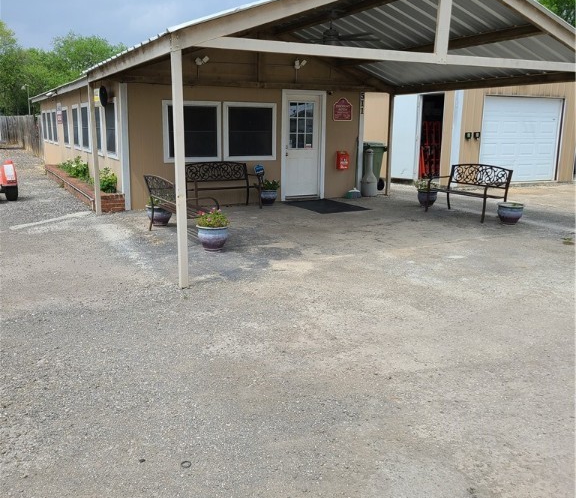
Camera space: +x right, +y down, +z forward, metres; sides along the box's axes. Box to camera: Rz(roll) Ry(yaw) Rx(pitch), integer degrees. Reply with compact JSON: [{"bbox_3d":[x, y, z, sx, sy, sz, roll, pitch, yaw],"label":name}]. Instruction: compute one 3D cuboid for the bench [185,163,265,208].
[{"bbox_3d":[-1.188,-1.173,10.612,1.310,0.860,0.630,-6,13,-27],"label":"bench"}]

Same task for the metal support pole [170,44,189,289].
[{"bbox_3d":[-1.014,-0.740,5.453,0.082,2.240,0.082,-6,14,-28],"label":"metal support pole"}]

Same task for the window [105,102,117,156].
[{"bbox_3d":[-3.294,-2.223,10.770,0.090,1.070,1.060,-6,14,-28],"label":"window"}]

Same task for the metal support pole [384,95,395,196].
[{"bbox_3d":[2.263,-2.270,12.756,0.090,2.180,0.090,-6,13,-27],"label":"metal support pole"}]

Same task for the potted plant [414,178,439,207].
[{"bbox_3d":[2.672,-1.097,11.103,0.420,0.570,0.420,0,12,0],"label":"potted plant"}]

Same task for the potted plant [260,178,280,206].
[{"bbox_3d":[-0.381,-1.117,11.226,0.360,0.510,0.360,-6,13,-27],"label":"potted plant"}]

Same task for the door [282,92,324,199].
[{"bbox_3d":[0.316,-2.089,11.776,1.010,2.170,0.120,-6,14,-28],"label":"door"}]

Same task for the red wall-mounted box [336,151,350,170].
[{"bbox_3d":[1.172,-1.861,12.146,0.240,0.365,0.130,-6,14,-28],"label":"red wall-mounted box"}]

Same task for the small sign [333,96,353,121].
[{"bbox_3d":[1.162,-2.913,12.020,0.480,0.500,0.030,-6,13,-27],"label":"small sign"}]

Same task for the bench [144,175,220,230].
[{"bbox_3d":[-1.441,-0.589,7.823,0.630,0.860,1.310,-6,13,-27],"label":"bench"}]

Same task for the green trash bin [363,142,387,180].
[{"bbox_3d":[1.871,-1.975,13.890,0.780,1.130,0.660,-10,16,-41],"label":"green trash bin"}]

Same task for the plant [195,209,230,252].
[{"bbox_3d":[-0.935,-0.248,7.176,0.420,0.540,0.420,0,12,0],"label":"plant"}]

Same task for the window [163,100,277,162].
[{"bbox_3d":[-1.229,-2.206,10.911,2.270,1.110,0.080,-6,13,-27],"label":"window"}]

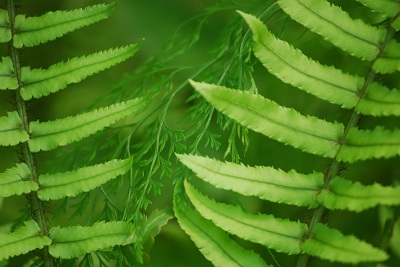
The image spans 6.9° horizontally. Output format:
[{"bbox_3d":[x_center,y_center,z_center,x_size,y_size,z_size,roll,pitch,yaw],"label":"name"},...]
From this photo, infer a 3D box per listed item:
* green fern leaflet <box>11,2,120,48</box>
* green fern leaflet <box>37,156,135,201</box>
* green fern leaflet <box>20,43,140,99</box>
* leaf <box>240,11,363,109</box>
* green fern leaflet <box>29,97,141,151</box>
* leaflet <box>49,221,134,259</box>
[{"bbox_3d":[-0.057,-0.046,1.420,0.046,0.014,0.012,-8,-15,0],"label":"green fern leaflet"},{"bbox_3d":[-0.046,0.018,1.360,0.043,0.007,0.013,-18,73,-11],"label":"green fern leaflet"},{"bbox_3d":[-0.048,-0.029,1.370,0.055,0.007,0.015,-21,74,-9],"label":"green fern leaflet"},{"bbox_3d":[0.039,-0.030,1.350,0.062,0.011,0.021,35,76,3],"label":"leaf"},{"bbox_3d":[-0.046,-0.004,1.400,0.053,0.012,0.012,-14,-15,0],"label":"green fern leaflet"},{"bbox_3d":[-0.044,0.044,1.360,0.036,0.015,0.007,-3,-18,-14],"label":"leaflet"}]

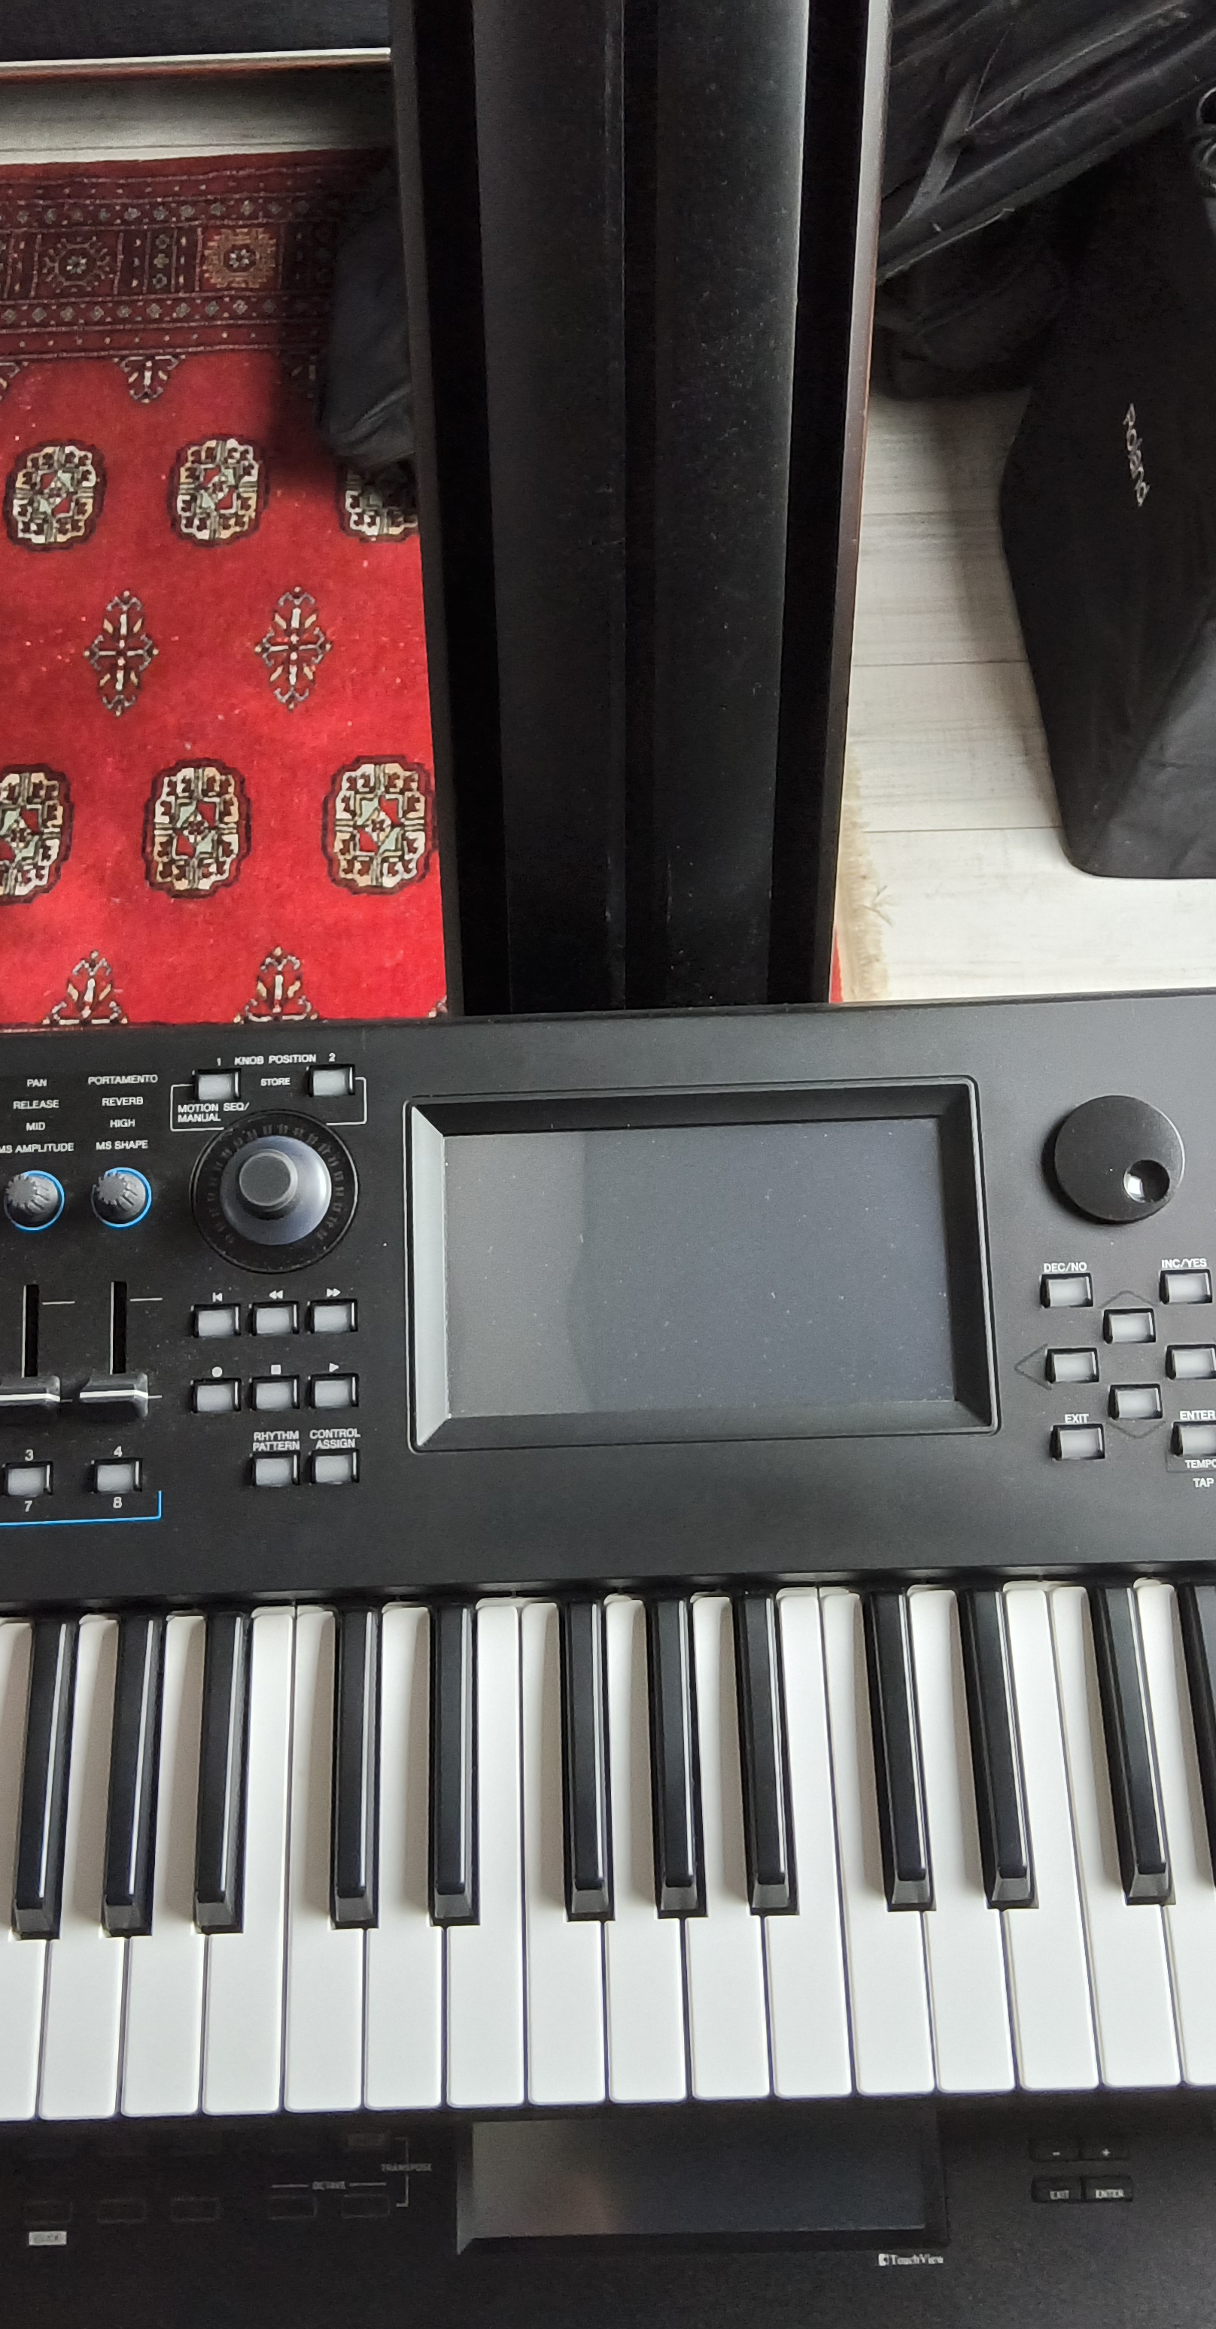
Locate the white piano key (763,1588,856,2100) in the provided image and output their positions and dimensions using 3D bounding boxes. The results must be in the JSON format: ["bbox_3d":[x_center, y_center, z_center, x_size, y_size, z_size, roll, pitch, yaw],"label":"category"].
[{"bbox_3d":[0.057,0.203,0.678,0.022,0.020,0.146,-2,68,1],"label":"white piano key"}]

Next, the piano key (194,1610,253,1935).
[{"bbox_3d":[-0.117,0.182,0.677,0.013,0.011,0.094,-2,69,1],"label":"piano key"}]

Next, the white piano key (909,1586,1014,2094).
[{"bbox_3d":[0.104,0.202,0.678,0.023,0.019,0.144,-2,69,1],"label":"white piano key"}]

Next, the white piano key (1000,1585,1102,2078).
[{"bbox_3d":[0.128,0.201,0.677,0.022,0.018,0.142,-2,68,1],"label":"white piano key"}]

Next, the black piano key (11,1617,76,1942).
[{"bbox_3d":[-0.170,0.184,0.679,0.013,0.012,0.093,-2,68,1],"label":"black piano key"}]

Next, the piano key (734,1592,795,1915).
[{"bbox_3d":[0.047,0.176,0.673,0.013,0.013,0.093,-2,68,1],"label":"piano key"}]

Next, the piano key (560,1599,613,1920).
[{"bbox_3d":[-0.006,0.178,0.674,0.013,0.013,0.093,-2,68,1],"label":"piano key"}]

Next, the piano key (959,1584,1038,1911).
[{"bbox_3d":[0.118,0.175,0.673,0.013,0.013,0.091,-2,68,1],"label":"piano key"}]

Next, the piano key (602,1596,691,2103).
[{"bbox_3d":[0.010,0.206,0.678,0.023,0.019,0.144,-2,68,1],"label":"piano key"}]

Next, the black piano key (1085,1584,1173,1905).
[{"bbox_3d":[0.158,0.172,0.672,0.013,0.012,0.093,-2,68,1],"label":"black piano key"}]

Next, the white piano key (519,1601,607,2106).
[{"bbox_3d":[-0.013,0.206,0.680,0.022,0.020,0.146,-2,68,1],"label":"white piano key"}]

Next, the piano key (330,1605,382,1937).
[{"bbox_3d":[-0.076,0.181,0.676,0.013,0.011,0.094,-2,69,1],"label":"piano key"}]

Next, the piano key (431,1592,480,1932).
[{"bbox_3d":[-0.046,0.180,0.676,0.013,0.011,0.094,-2,69,1],"label":"piano key"}]

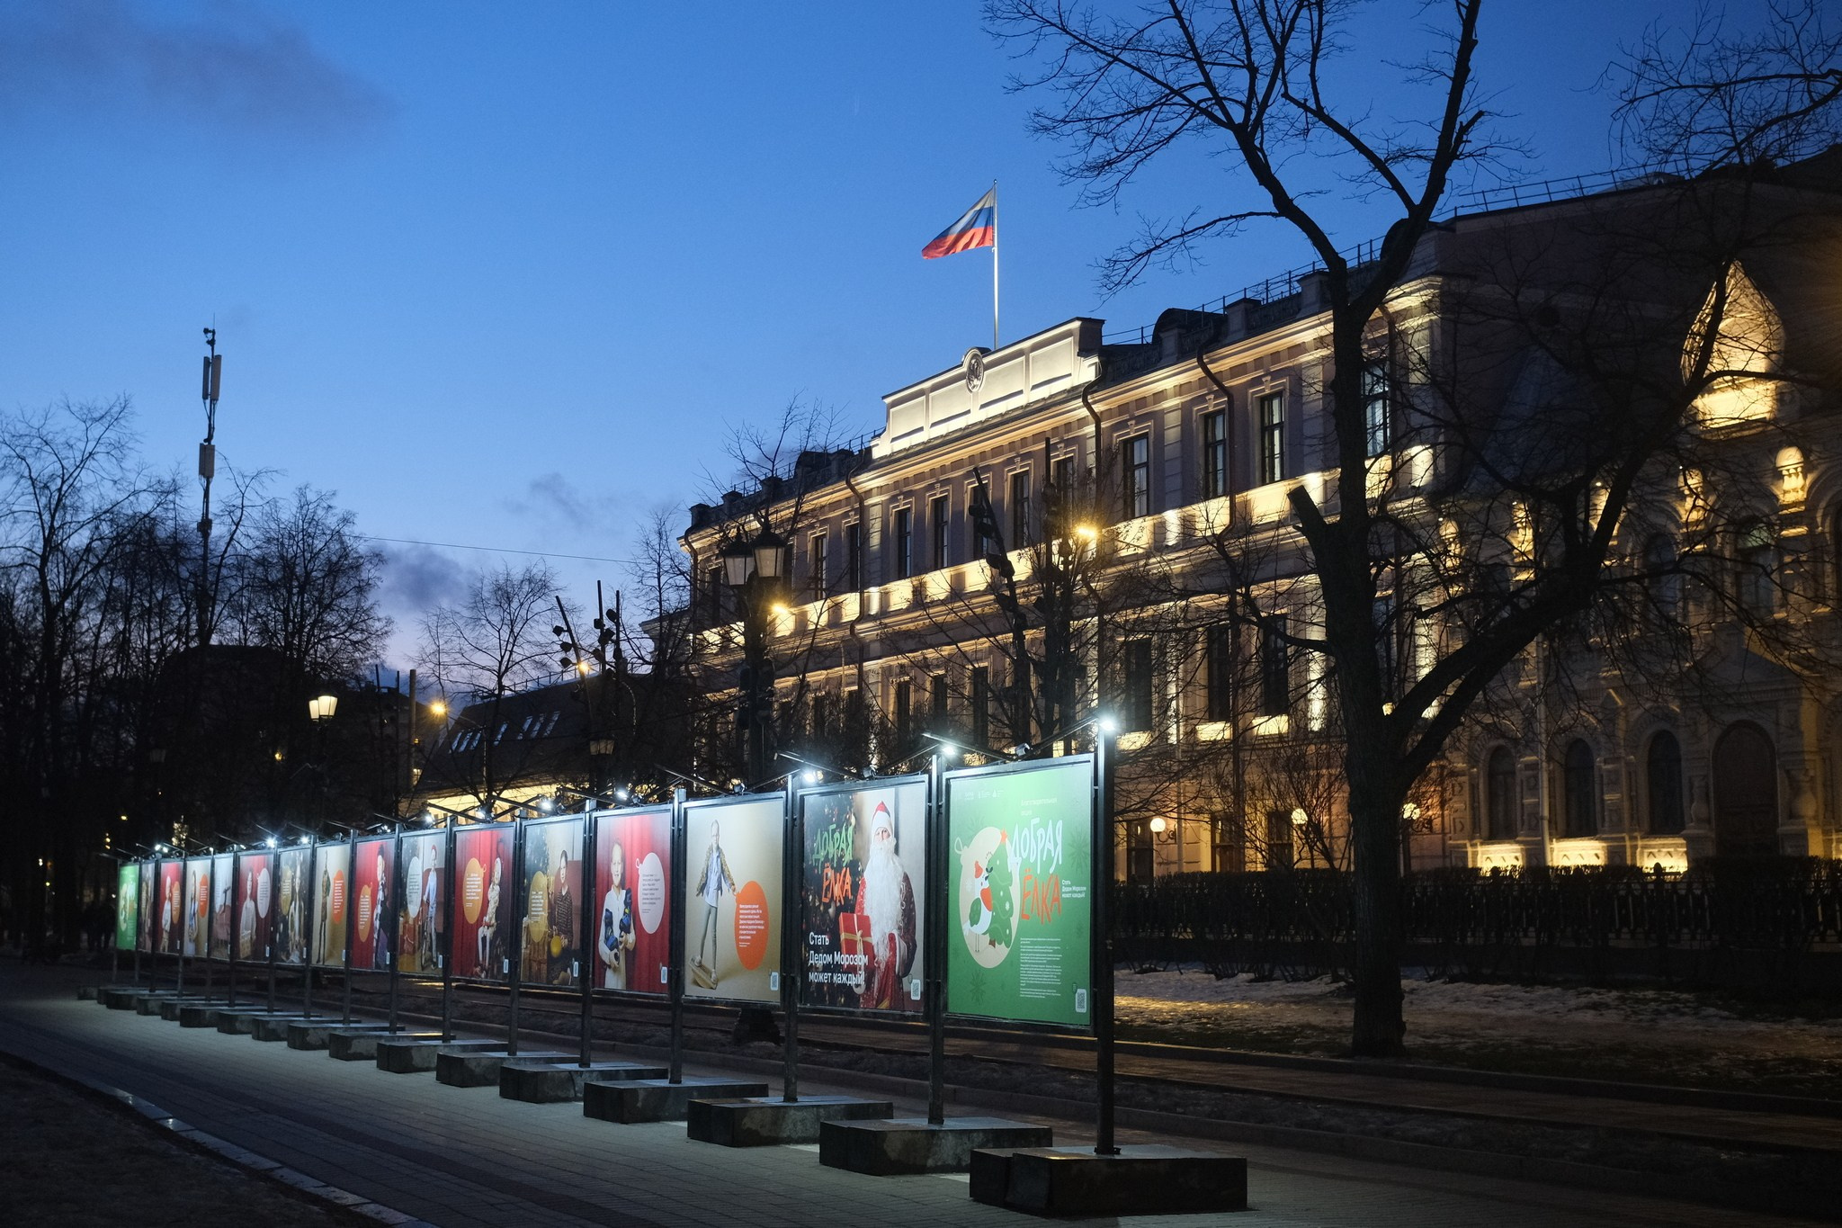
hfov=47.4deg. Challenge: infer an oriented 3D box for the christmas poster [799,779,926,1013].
[{"bbox_3d":[-0.418,1.979,14.587,0.070,1.570,1.700,5,-10,-32],"label":"christmas poster"}]

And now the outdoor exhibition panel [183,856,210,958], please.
[{"bbox_3d":[-11.502,4.676,33.316,0.070,1.570,1.700,5,-10,-31],"label":"outdoor exhibition panel"}]

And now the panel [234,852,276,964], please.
[{"bbox_3d":[-9.528,4.193,29.965,0.070,1.570,1.700,5,-10,-33],"label":"panel"}]

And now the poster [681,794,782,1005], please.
[{"bbox_3d":[-1.479,2.238,16.411,0.070,1.570,1.700,5,-10,-31],"label":"poster"}]

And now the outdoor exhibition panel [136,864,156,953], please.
[{"bbox_3d":[-13.537,5.119,36.658,0.070,1.570,1.700,4,-9,-27],"label":"outdoor exhibition panel"}]

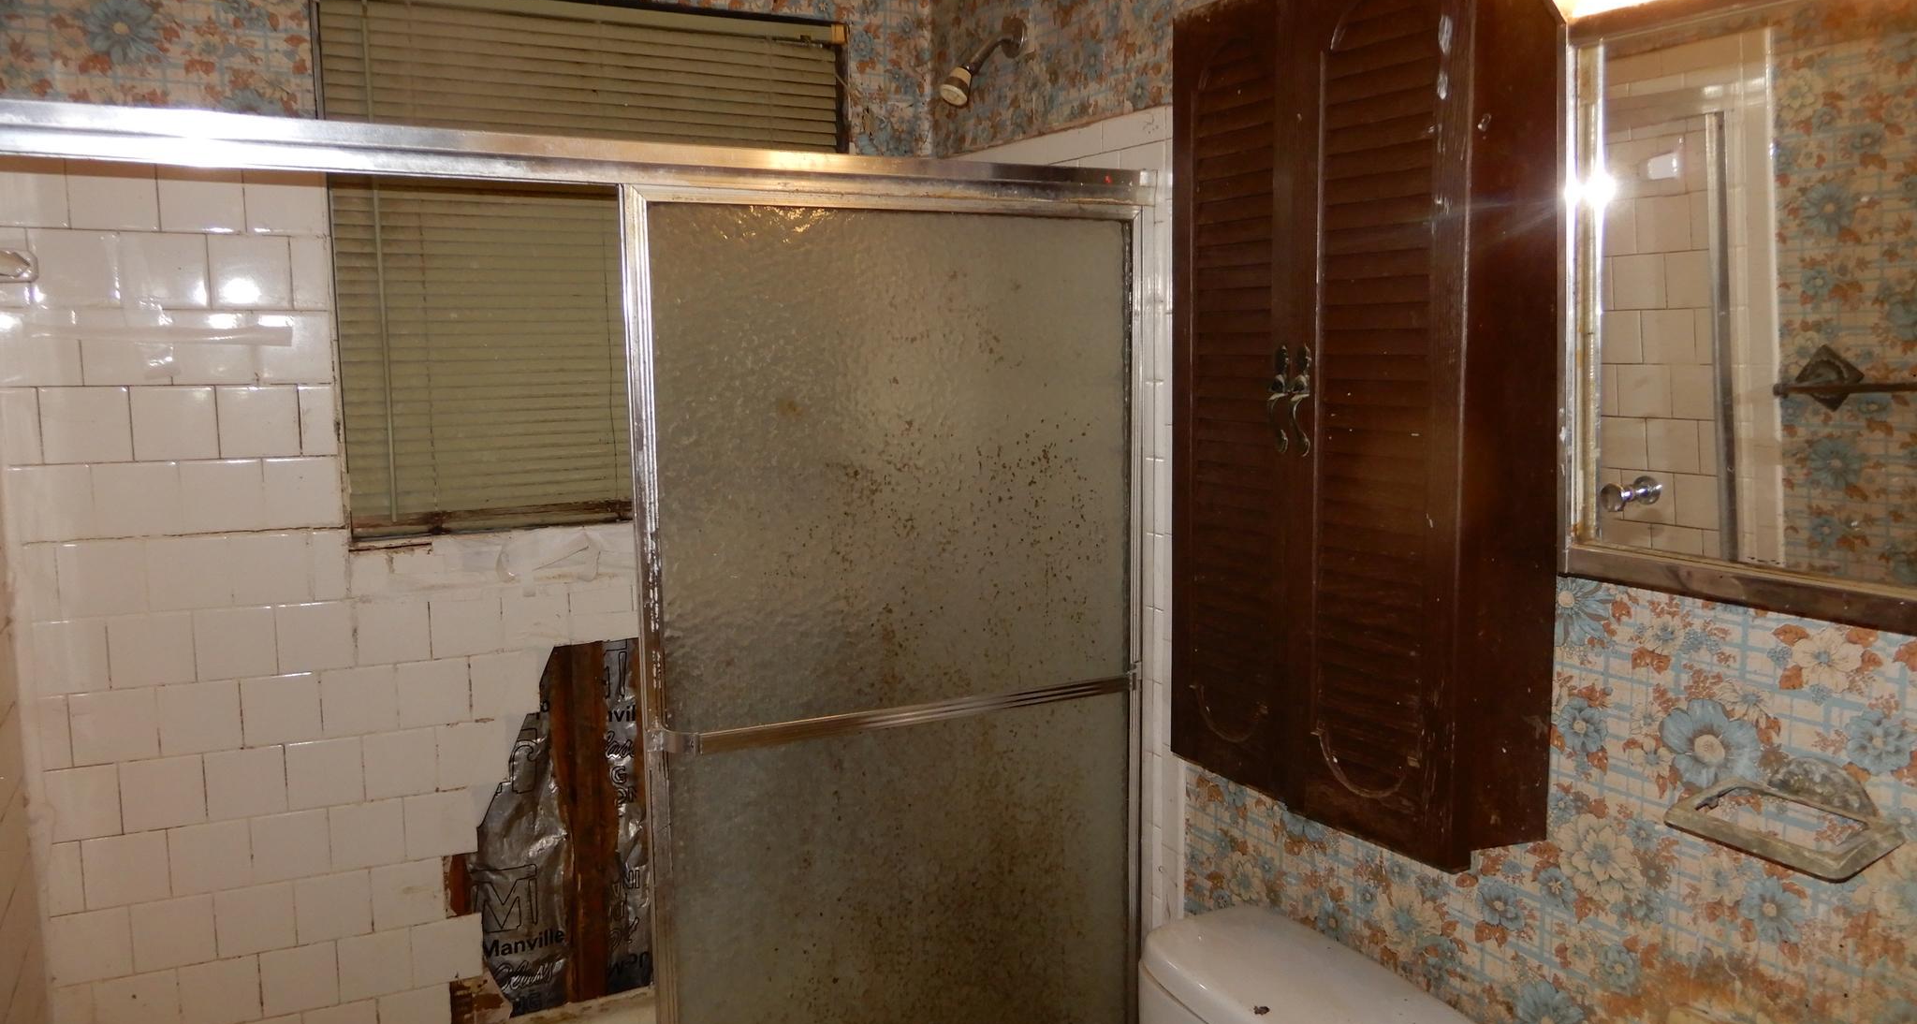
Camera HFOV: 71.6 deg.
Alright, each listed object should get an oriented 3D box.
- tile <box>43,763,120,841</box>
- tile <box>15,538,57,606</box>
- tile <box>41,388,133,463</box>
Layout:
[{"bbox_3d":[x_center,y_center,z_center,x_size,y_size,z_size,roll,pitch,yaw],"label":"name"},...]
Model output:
[{"bbox_3d":[-1.279,0.424,1.942,0.095,0.108,0.009,-4,7,-27],"label":"tile"},{"bbox_3d":[-1.298,0.100,1.870,0.047,0.108,0.009,-4,9,-25],"label":"tile"},{"bbox_3d":[-1.228,-0.121,1.873,0.107,0.107,0.010,-3,8,-24],"label":"tile"}]

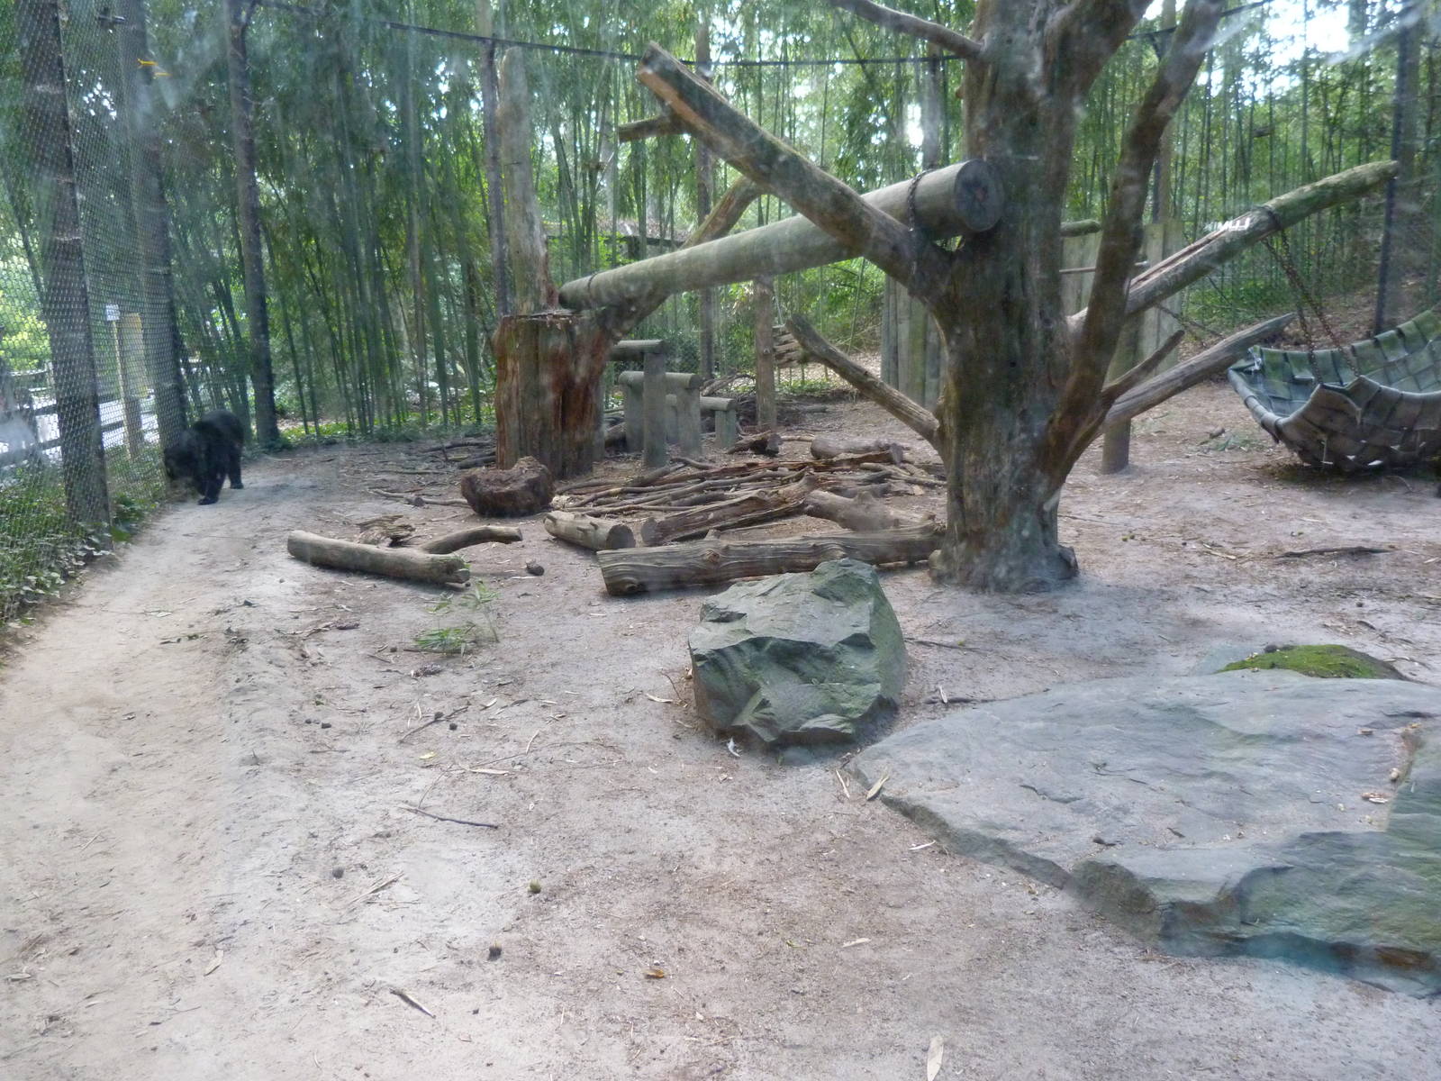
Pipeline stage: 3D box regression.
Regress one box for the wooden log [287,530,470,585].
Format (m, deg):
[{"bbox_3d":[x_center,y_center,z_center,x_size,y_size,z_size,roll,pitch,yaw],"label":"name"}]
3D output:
[{"bbox_3d":[-2.260,0.104,6.789,1.552,0.190,0.190,6,12,31],"label":"wooden log"}]

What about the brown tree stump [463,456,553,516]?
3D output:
[{"bbox_3d":[-1.602,-0.417,7.819,0.660,0.350,0.560,-2,10,-11],"label":"brown tree stump"}]

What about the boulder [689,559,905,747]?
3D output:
[{"bbox_3d":[0.308,0.412,4.246,0.800,0.490,0.760,0,11,4],"label":"boulder"}]

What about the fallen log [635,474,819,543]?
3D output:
[{"bbox_3d":[0.115,-0.246,8.271,0.280,0.310,1.871,9,14,41],"label":"fallen log"}]

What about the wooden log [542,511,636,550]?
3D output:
[{"bbox_3d":[-0.970,-0.074,7.656,0.726,0.210,0.210,7,13,36],"label":"wooden log"}]

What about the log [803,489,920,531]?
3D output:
[{"bbox_3d":[1.080,-0.199,8.096,0.240,0.270,1.316,-7,12,-30],"label":"log"}]

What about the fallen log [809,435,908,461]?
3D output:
[{"bbox_3d":[1.760,-1.173,13.255,1.204,0.300,0.280,1,11,5],"label":"fallen log"}]

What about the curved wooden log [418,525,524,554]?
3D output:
[{"bbox_3d":[-1.760,-0.013,7.541,0.769,0.140,0.180,-9,14,-40],"label":"curved wooden log"}]

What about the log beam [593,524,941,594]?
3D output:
[{"bbox_3d":[0.385,0.098,6.518,2.314,0.270,0.270,-4,11,-21],"label":"log beam"}]

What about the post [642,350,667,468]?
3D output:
[{"bbox_3d":[-0.779,-1.519,12.269,0.260,1.370,0.260,0,10,0],"label":"post"}]

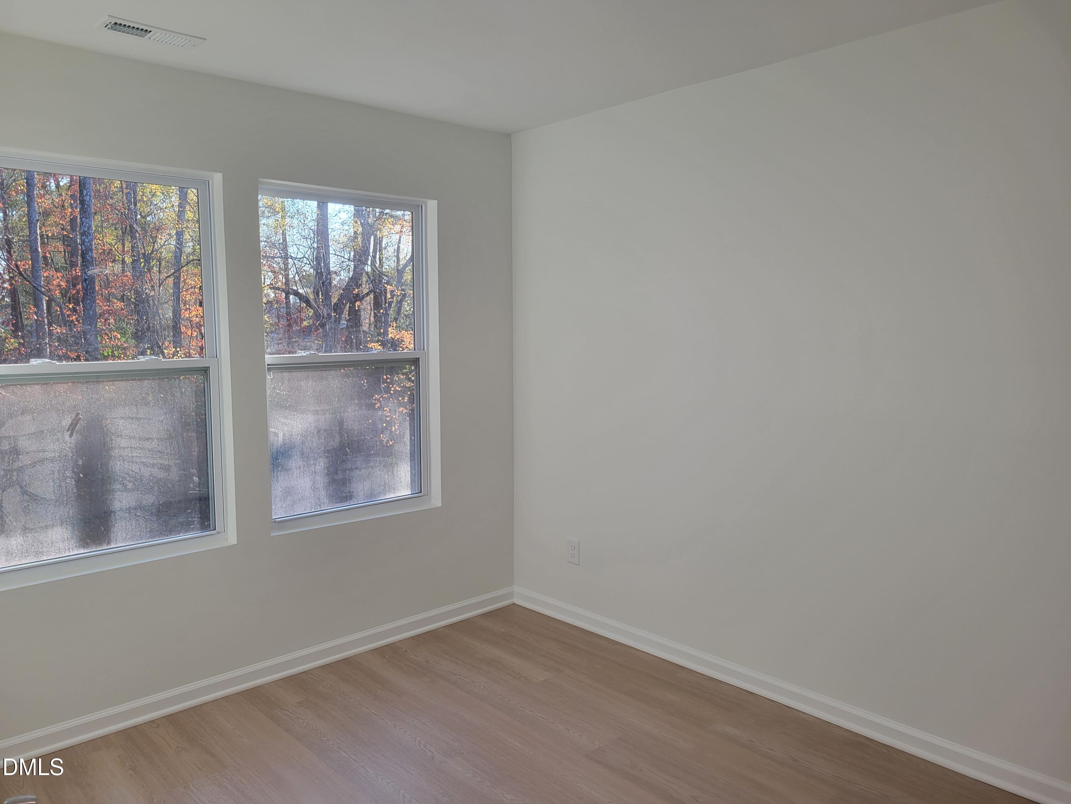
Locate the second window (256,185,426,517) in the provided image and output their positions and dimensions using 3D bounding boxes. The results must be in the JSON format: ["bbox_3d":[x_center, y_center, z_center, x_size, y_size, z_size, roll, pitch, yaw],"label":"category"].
[{"bbox_3d":[-0.812,-0.196,3.594,0.866,1.450,0.100,-6,8,-42],"label":"second window"}]

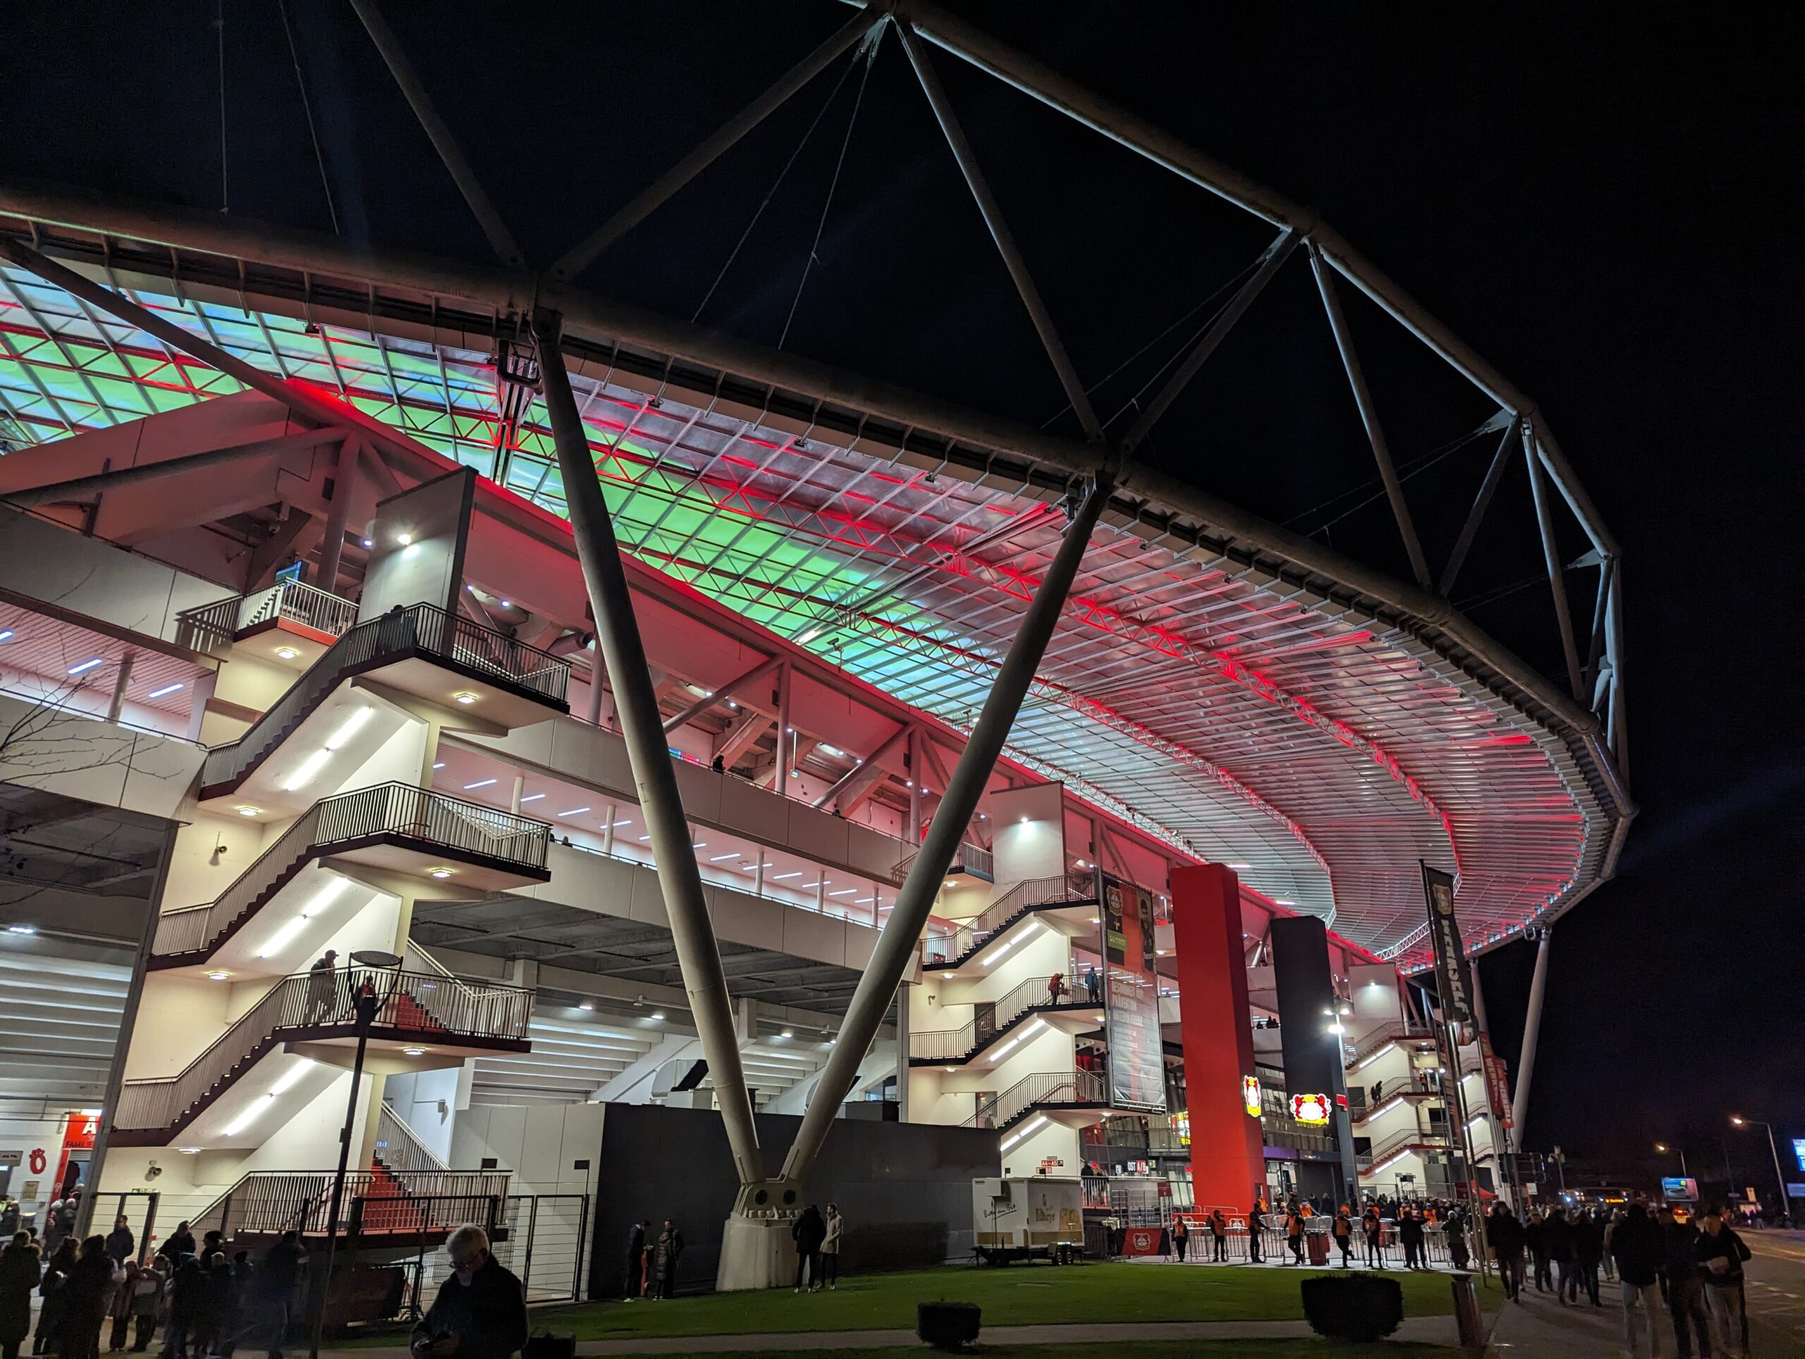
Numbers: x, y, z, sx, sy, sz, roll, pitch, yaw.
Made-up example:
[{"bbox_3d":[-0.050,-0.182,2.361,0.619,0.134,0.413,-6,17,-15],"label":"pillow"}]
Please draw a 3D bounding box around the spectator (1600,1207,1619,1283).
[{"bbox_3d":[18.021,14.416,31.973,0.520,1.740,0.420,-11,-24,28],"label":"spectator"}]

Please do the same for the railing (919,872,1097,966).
[{"bbox_3d":[5.351,10.880,55.067,8.348,3.334,3.688,-11,-24,27],"label":"railing"}]

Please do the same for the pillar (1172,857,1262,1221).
[{"bbox_3d":[16.357,18.812,64.704,2.785,18.000,2.785,-12,-25,29],"label":"pillar"}]

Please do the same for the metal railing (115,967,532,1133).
[{"bbox_3d":[-12.842,8.456,27.939,7.788,3.044,4.307,-13,-25,30],"label":"metal railing"}]

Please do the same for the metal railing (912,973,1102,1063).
[{"bbox_3d":[5.128,14.658,53.696,8.791,3.083,3.688,-11,-24,27],"label":"metal railing"}]

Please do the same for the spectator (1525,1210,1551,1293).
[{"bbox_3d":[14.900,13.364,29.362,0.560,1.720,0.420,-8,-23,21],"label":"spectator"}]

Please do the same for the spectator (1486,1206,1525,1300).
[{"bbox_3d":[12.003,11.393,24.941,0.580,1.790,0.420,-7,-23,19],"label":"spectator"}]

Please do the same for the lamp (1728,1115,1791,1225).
[{"bbox_3d":[65.468,37.626,95.637,2.600,7.893,0.350,-10,-24,24],"label":"lamp"}]

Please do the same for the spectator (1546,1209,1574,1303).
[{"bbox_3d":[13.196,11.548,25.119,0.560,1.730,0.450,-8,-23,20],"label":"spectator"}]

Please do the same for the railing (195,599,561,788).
[{"bbox_3d":[-12.598,1.102,30.706,7.346,3.230,4.307,-13,-25,30],"label":"railing"}]

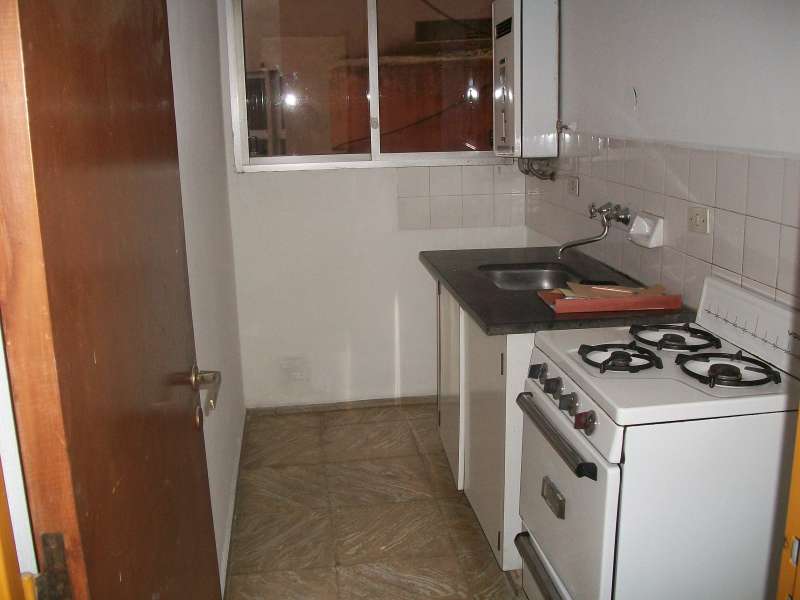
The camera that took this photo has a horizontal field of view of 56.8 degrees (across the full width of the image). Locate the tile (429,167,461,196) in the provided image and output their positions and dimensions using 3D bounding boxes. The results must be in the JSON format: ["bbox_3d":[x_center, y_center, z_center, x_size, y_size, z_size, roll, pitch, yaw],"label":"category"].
[{"bbox_3d":[0.215,-0.553,3.445,0.152,0.150,0.010,-3,16,-8],"label":"tile"}]

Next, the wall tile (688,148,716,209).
[{"bbox_3d":[0.787,-0.322,1.912,0.012,0.150,0.150,-3,15,-7],"label":"wall tile"}]

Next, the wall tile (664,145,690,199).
[{"bbox_3d":[0.773,-0.358,2.052,0.012,0.150,0.150,-3,15,-7],"label":"wall tile"}]

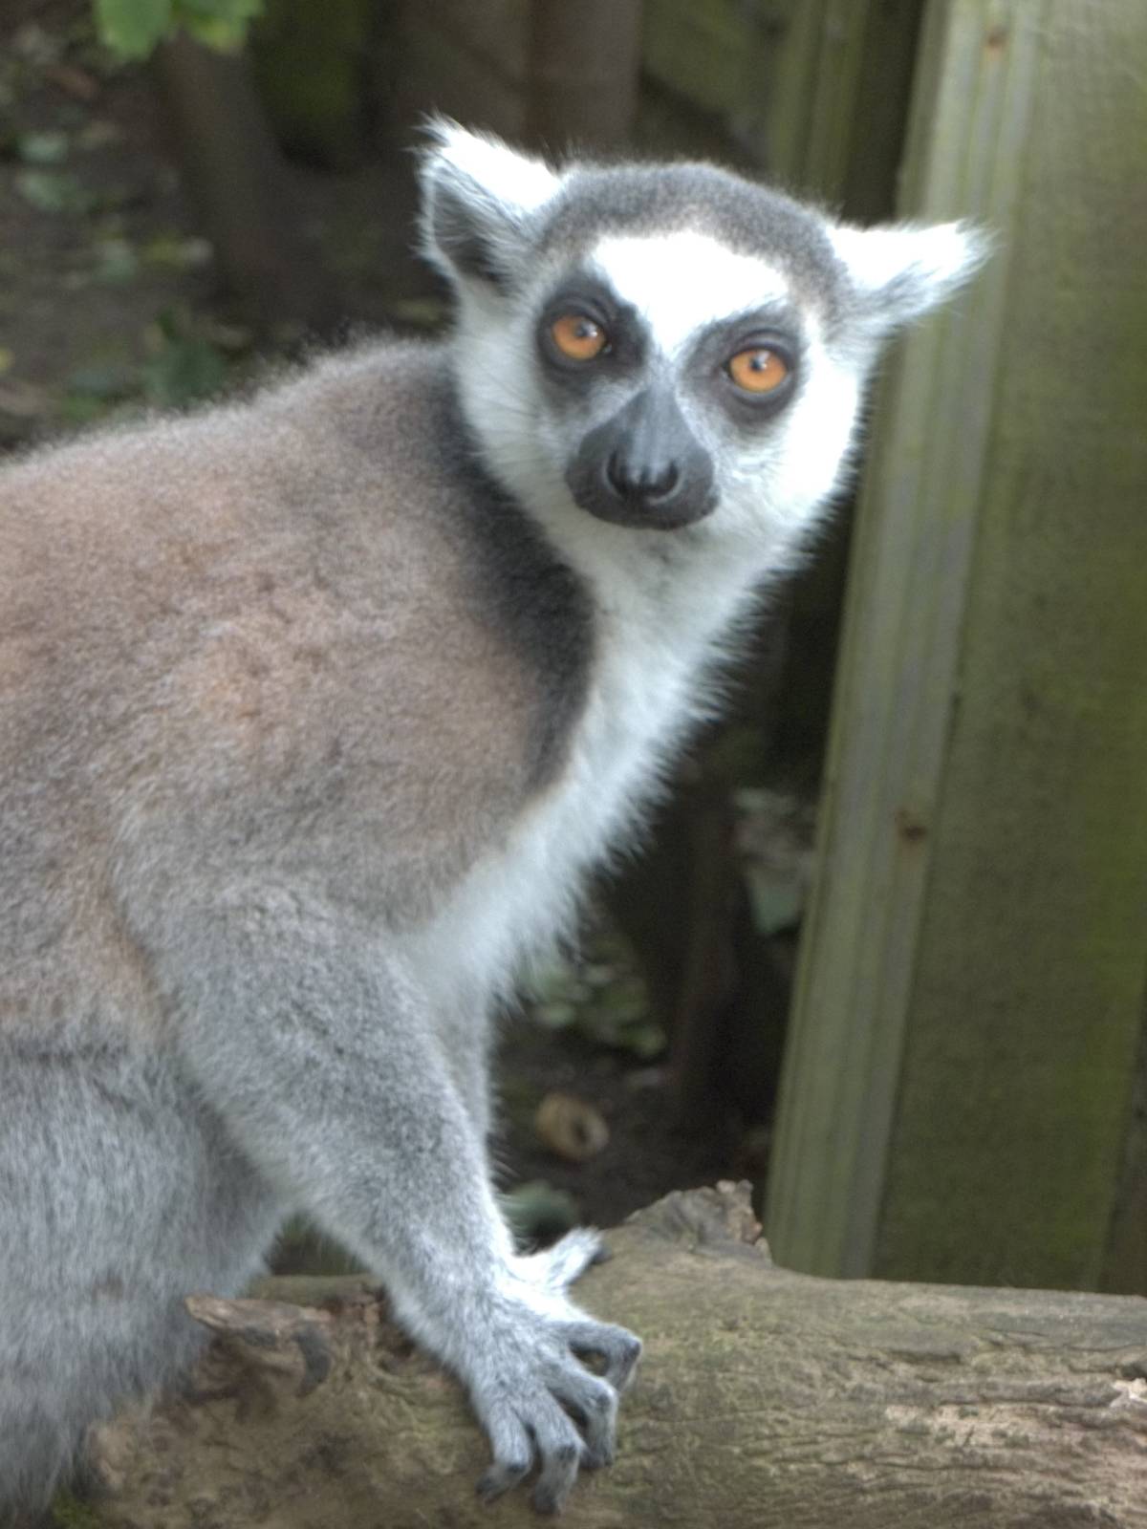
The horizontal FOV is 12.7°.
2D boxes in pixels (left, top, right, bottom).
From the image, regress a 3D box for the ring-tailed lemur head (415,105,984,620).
[{"bbox_3d":[0.025,-0.090,1.200,0.130,0.103,0.105,10,9,1],"label":"ring-tailed lemur head"}]

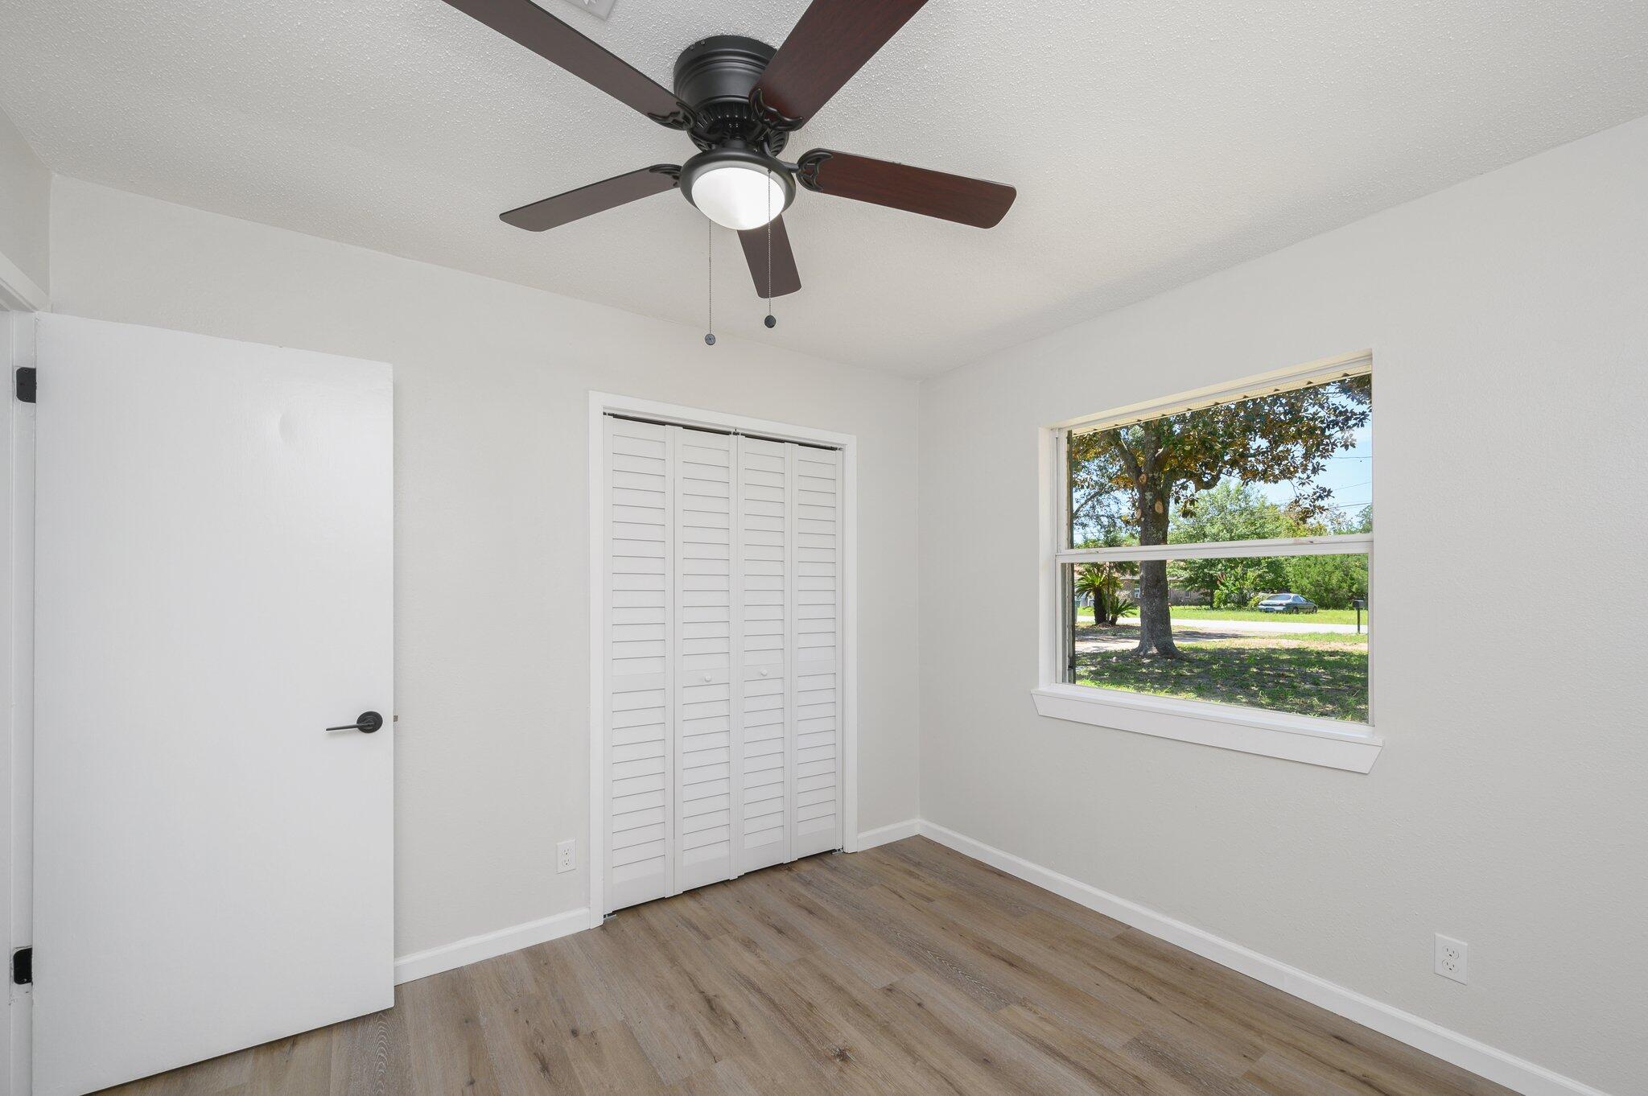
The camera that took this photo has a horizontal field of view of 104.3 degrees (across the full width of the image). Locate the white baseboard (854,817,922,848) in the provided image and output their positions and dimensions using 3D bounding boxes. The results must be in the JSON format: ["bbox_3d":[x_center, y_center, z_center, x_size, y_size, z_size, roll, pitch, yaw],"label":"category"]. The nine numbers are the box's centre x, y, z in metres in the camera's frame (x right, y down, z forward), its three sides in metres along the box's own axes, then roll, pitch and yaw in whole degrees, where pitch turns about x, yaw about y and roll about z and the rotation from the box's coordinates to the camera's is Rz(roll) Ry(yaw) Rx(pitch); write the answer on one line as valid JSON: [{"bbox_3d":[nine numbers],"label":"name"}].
[{"bbox_3d":[0.351,1.505,3.365,0.447,0.088,0.015,2,-4,-35],"label":"white baseboard"}]

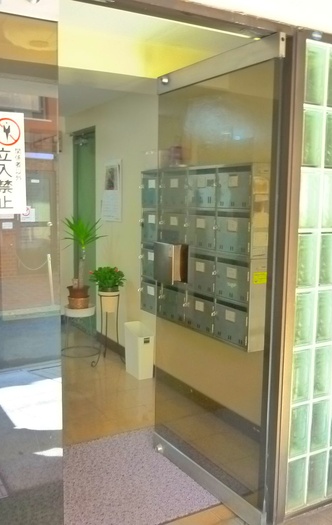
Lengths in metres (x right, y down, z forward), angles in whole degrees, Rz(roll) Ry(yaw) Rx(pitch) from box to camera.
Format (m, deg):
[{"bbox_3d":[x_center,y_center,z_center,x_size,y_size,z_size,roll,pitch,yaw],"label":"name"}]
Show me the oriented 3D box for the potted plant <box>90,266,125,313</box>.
[{"bbox_3d":[-0.509,0.234,4.399,0.300,0.400,0.290,1,7,0],"label":"potted plant"}]

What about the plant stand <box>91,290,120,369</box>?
[{"bbox_3d":[-0.504,0.572,4.439,0.280,0.630,0.280,1,7,0],"label":"plant stand"}]

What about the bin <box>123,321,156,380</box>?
[{"bbox_3d":[-0.215,0.719,4.130,0.155,0.415,0.250,-3,8,-29],"label":"bin"}]

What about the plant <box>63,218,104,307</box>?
[{"bbox_3d":[-0.758,-0.012,4.665,0.420,0.860,0.410,-3,8,-29],"label":"plant"}]

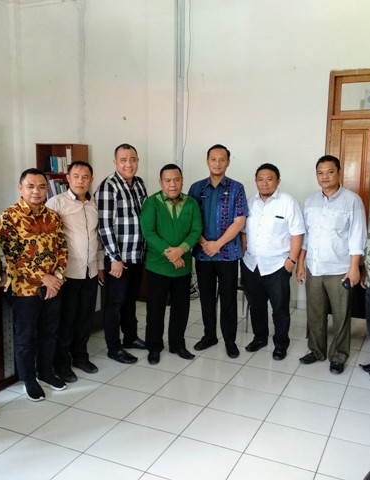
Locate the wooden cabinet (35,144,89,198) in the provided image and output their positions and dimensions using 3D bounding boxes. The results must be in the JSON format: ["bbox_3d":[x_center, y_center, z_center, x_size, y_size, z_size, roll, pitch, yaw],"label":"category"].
[{"bbox_3d":[-1.691,-0.353,6.709,0.620,1.900,0.315,5,9,25],"label":"wooden cabinet"}]

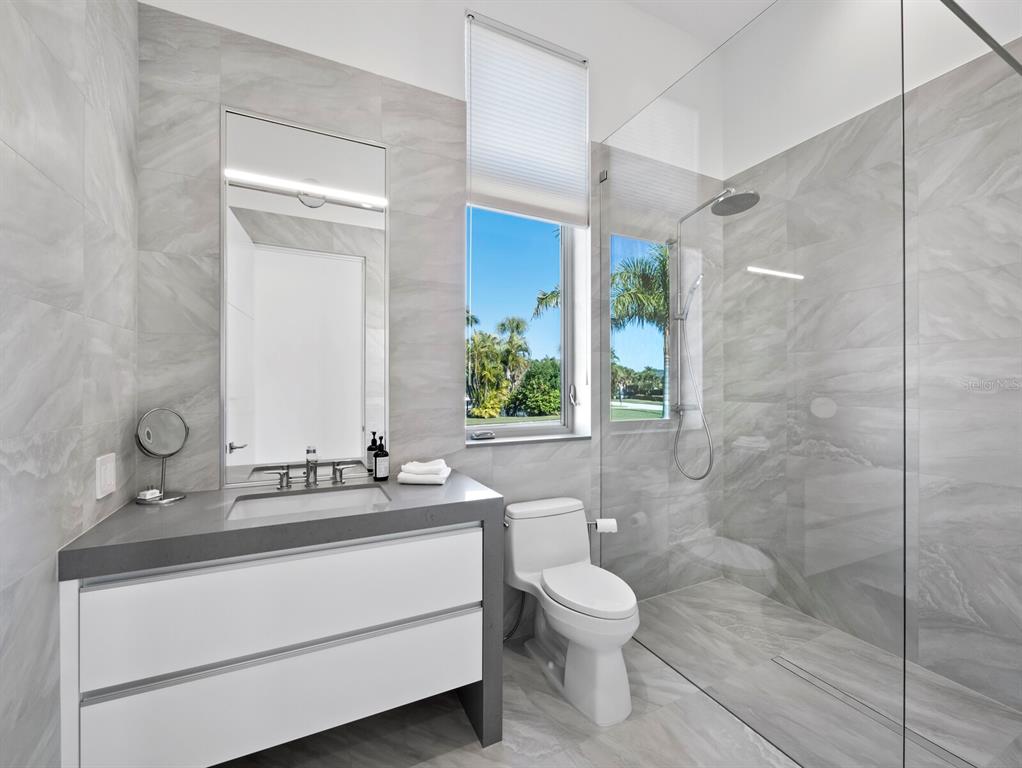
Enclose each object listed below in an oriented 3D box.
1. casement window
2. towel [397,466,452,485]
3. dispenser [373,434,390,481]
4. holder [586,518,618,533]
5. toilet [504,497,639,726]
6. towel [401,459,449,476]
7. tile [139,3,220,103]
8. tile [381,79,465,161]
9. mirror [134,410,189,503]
[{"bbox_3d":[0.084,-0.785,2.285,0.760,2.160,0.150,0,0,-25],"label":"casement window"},{"bbox_3d":[-0.371,0.398,1.804,0.190,0.040,0.160,0,0,6],"label":"towel"},{"bbox_3d":[-0.566,0.321,1.809,0.067,0.194,0.067,0,0,-22],"label":"dispenser"},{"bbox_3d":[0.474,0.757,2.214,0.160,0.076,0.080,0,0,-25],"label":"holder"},{"bbox_3d":[0.298,0.978,1.902,0.395,0.725,0.715,0,0,-25],"label":"toilet"},{"bbox_3d":[-0.379,0.362,1.805,0.170,0.042,0.140,0,0,6],"label":"towel"},{"bbox_3d":[-1.261,-1.252,1.581,0.251,0.305,0.015,0,0,-25],"label":"tile"},{"bbox_3d":[-0.415,-1.252,1.978,0.402,0.305,0.015,0,0,-25],"label":"tile"},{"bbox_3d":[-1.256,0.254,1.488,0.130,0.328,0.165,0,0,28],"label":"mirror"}]

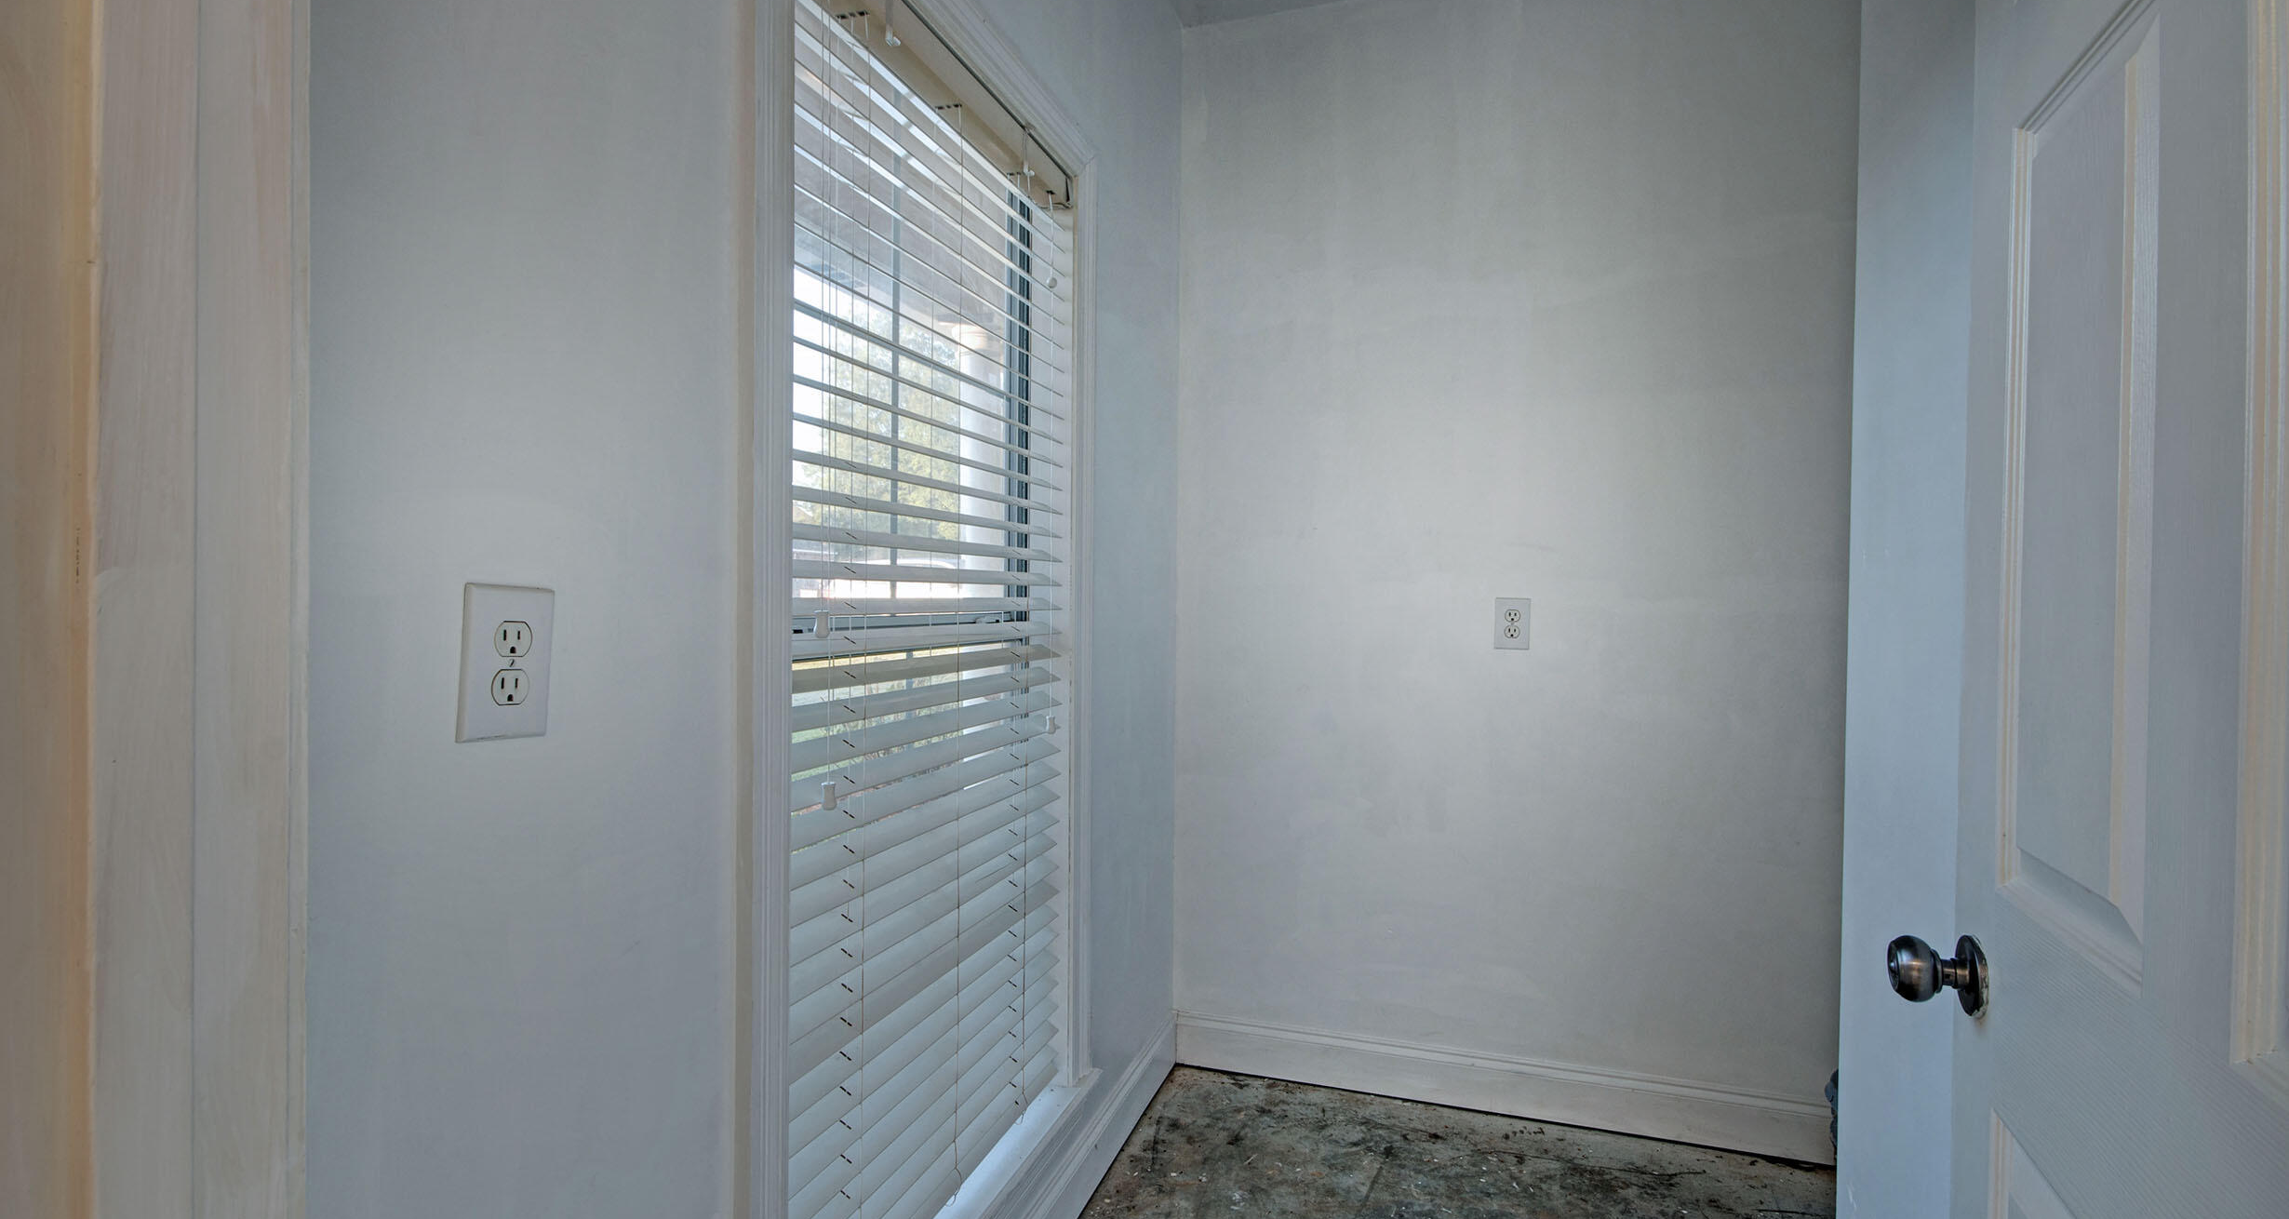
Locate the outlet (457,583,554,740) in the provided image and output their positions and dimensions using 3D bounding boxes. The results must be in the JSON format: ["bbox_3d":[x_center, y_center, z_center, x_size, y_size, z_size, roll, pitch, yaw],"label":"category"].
[{"bbox_3d":[-0.507,0.043,0.761,0.007,0.122,0.076,1,-3,19],"label":"outlet"}]

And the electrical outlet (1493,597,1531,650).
[{"bbox_3d":[0.874,0.036,2.258,0.078,0.122,0.007,1,1,17],"label":"electrical outlet"}]

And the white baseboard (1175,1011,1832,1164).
[{"bbox_3d":[0.863,1.134,2.264,1.620,0.143,0.015,1,1,17],"label":"white baseboard"}]

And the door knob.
[{"bbox_3d":[0.678,0.312,0.823,0.062,0.065,0.065,1,1,26],"label":"door knob"}]

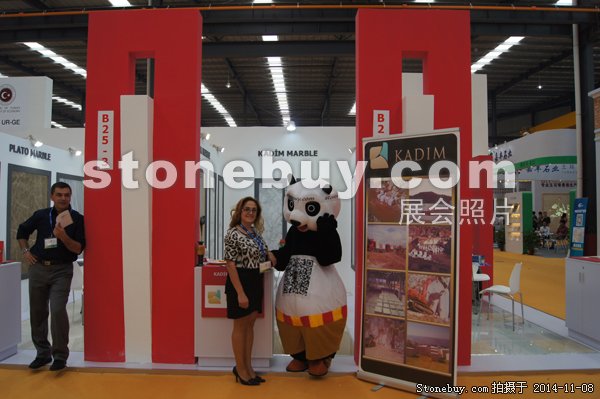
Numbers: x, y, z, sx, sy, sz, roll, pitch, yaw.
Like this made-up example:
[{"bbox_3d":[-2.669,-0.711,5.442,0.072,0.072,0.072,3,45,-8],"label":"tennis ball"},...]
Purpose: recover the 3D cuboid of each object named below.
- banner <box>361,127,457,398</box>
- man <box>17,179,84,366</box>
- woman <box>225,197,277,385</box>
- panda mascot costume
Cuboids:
[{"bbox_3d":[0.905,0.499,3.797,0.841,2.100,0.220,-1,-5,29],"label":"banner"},{"bbox_3d":[-2.320,0.701,4.219,0.620,1.710,0.370,0,-2,-6],"label":"man"},{"bbox_3d":[-0.422,0.778,3.840,0.380,1.600,0.440,0,-1,41],"label":"woman"},{"bbox_3d":[0.109,0.698,4.145,0.700,1.770,0.600,-1,-2,19],"label":"panda mascot costume"}]

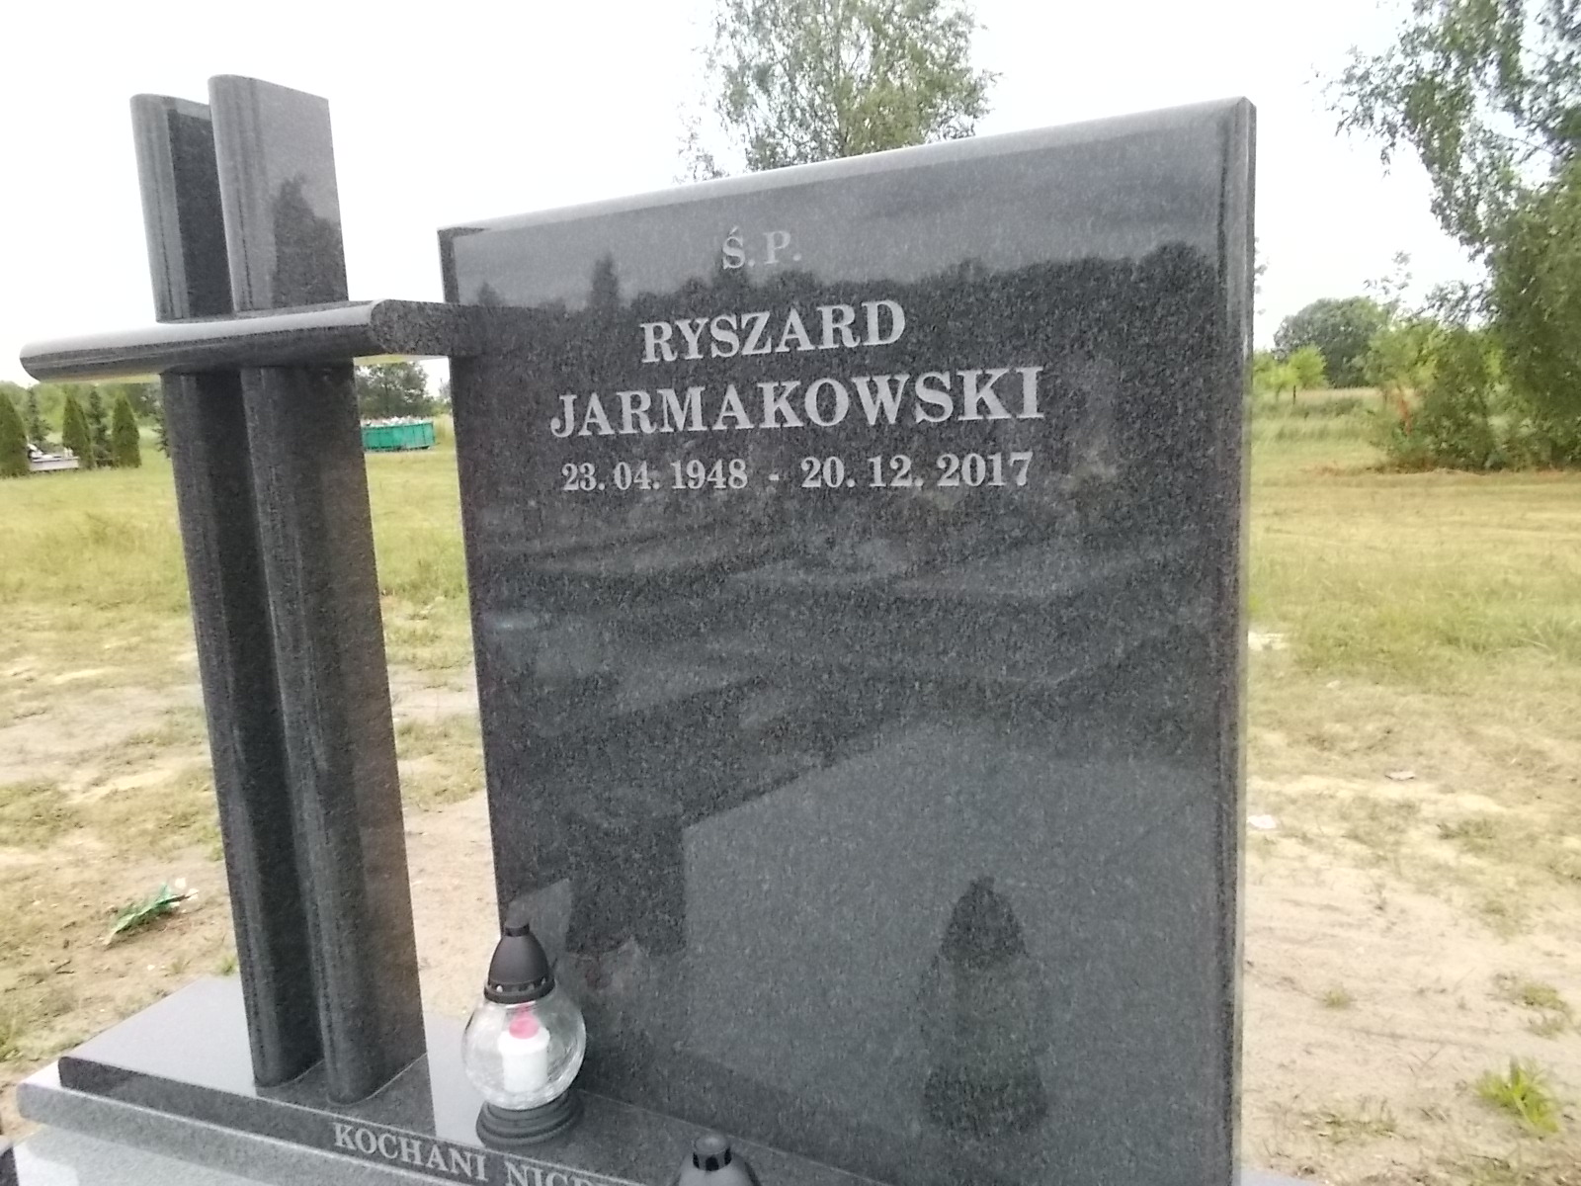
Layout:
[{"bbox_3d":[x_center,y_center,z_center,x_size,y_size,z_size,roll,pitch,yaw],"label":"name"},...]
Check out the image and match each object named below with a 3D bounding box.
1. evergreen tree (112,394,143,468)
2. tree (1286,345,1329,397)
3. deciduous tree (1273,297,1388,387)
[{"bbox_3d":[-25.159,-6.132,45.000,1.070,2.830,1.070,-7,10,-28],"label":"evergreen tree"},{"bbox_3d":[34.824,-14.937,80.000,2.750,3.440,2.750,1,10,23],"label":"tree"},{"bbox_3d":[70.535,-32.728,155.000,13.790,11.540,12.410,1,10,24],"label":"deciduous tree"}]

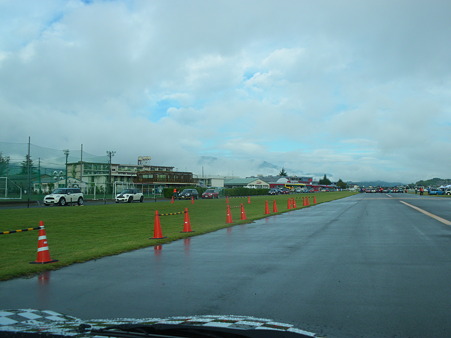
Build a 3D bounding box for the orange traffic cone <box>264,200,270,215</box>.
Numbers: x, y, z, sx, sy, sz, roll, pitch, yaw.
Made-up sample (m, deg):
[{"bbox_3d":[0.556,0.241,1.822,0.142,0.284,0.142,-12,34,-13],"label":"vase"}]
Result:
[{"bbox_3d":[2.174,1.979,24.100,0.380,0.700,0.380,-1,-3,18],"label":"orange traffic cone"}]

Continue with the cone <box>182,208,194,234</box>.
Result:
[{"bbox_3d":[-1.111,1.507,13.750,0.390,0.700,0.390,0,-3,0],"label":"cone"}]

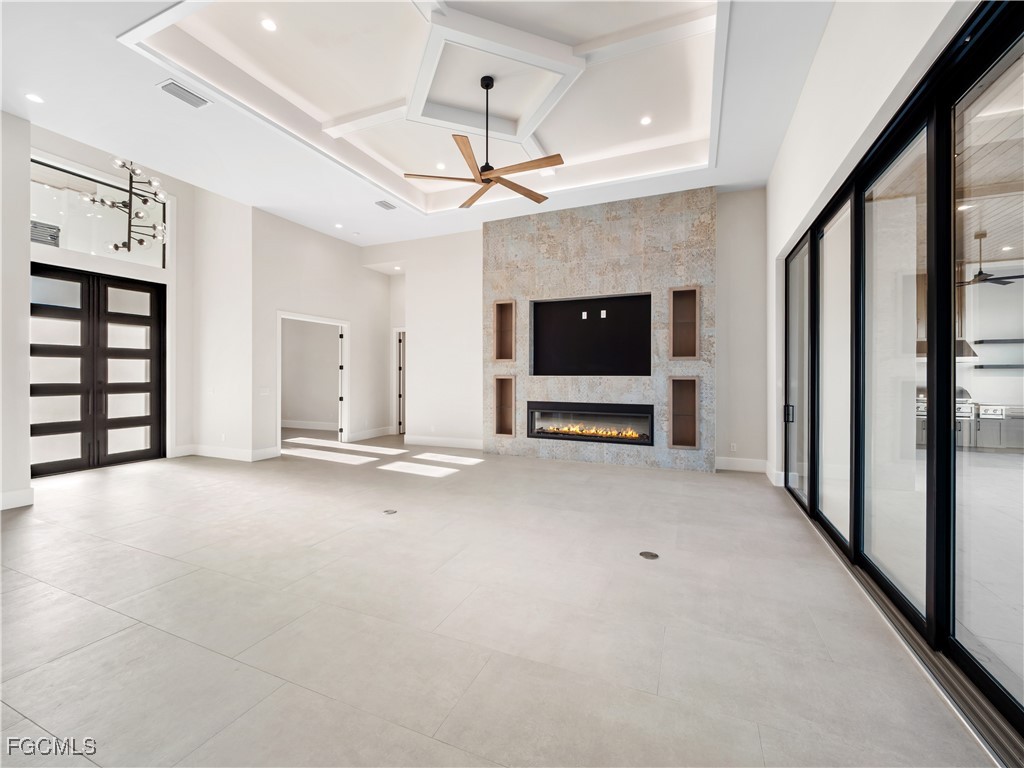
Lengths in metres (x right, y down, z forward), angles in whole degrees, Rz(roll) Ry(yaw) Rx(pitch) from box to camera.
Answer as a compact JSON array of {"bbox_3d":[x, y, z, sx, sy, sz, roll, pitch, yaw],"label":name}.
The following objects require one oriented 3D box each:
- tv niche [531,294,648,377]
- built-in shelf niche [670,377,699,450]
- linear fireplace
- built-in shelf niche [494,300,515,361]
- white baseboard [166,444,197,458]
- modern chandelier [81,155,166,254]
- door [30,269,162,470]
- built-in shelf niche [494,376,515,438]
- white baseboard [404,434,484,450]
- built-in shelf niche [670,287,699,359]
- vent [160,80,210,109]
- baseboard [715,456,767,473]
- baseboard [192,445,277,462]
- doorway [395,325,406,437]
[{"bbox_3d":[1.274,-0.776,6.902,2.007,1.290,0.180,0,1,23],"label":"tv niche"},{"bbox_3d":[2.667,0.422,6.418,0.415,1.100,0.240,0,1,23],"label":"built-in shelf niche"},{"bbox_3d":[1.289,0.633,6.936,2.083,0.637,0.280,0,1,23],"label":"linear fireplace"},{"bbox_3d":[-0.086,-0.956,7.576,0.415,1.100,0.240,0,1,23],"label":"built-in shelf niche"},{"bbox_3d":[-5.859,1.204,7.367,0.020,0.190,0.395,0,1,23],"label":"white baseboard"},{"bbox_3d":[-5.718,-2.648,6.127,0.980,1.380,0.980,0,1,23],"label":"modern chandelier"},{"bbox_3d":[-6.459,-0.196,6.422,0.120,3.051,1.854,0,1,23],"label":"door"},{"bbox_3d":[-0.086,0.406,7.576,0.415,1.100,0.240,0,1,23],"label":"built-in shelf niche"},{"bbox_3d":[-1.313,1.165,8.194,1.955,0.190,0.020,0,1,23],"label":"white baseboard"},{"bbox_3d":[2.669,-0.943,6.417,0.415,1.100,0.240,0,1,23],"label":"built-in shelf niche"},{"bbox_3d":[-3.180,-2.800,4.037,0.210,0.030,0.350,0,1,23],"label":"vent"},{"bbox_3d":[3.398,1.209,6.186,0.684,0.190,0.020,0,1,23],"label":"baseboard"},{"bbox_3d":[-4.929,1.189,7.356,1.570,0.205,0.482,0,1,23],"label":"baseboard"},{"bbox_3d":[-2.346,-0.050,9.794,1.000,2.530,0.140,0,1,23],"label":"doorway"}]

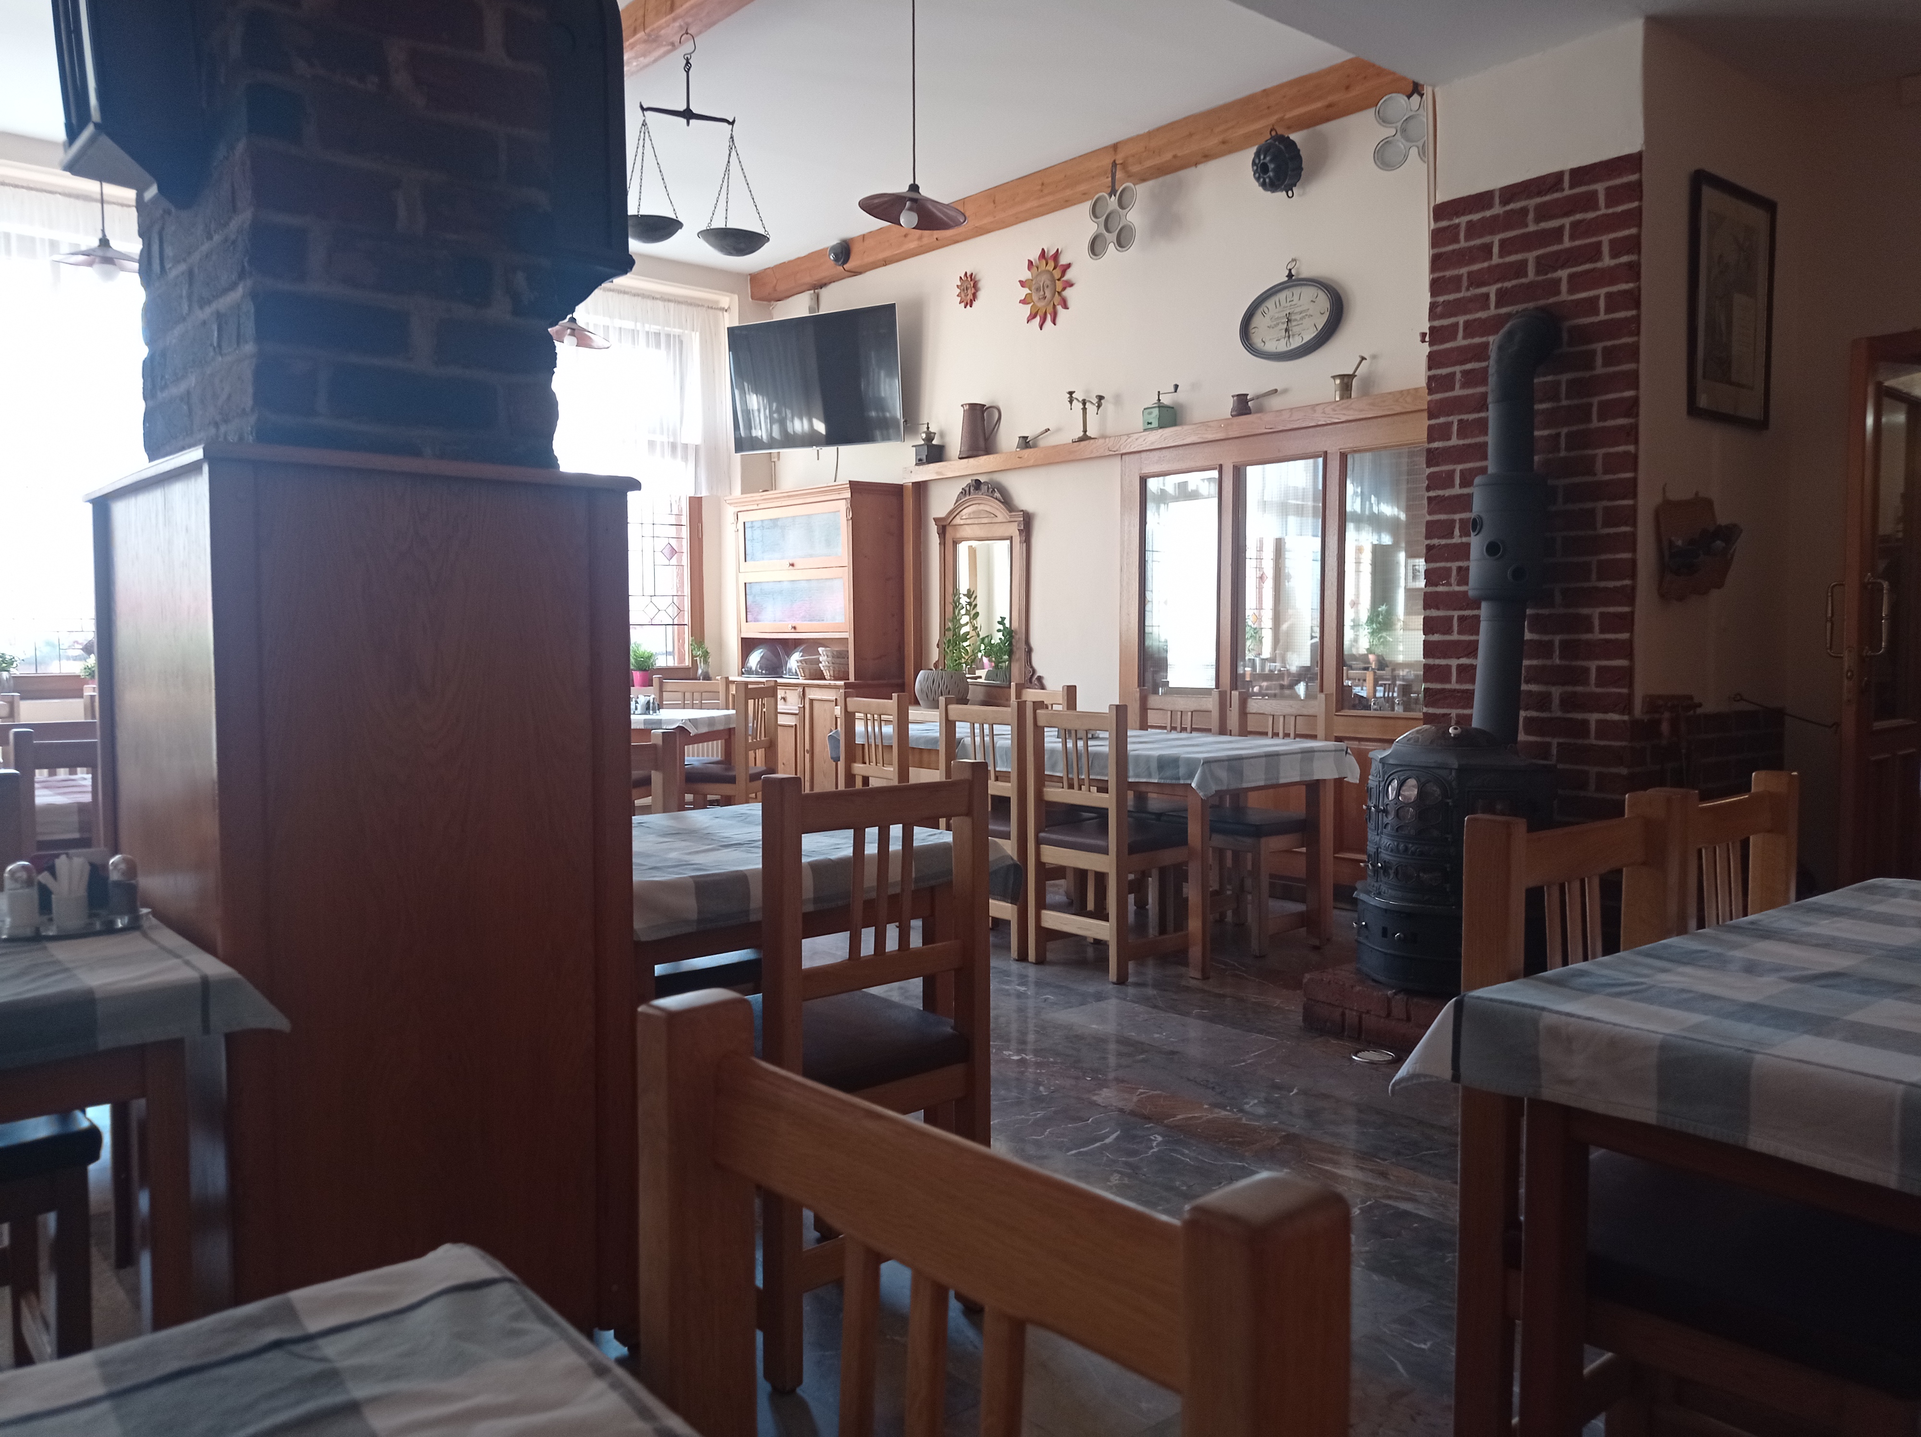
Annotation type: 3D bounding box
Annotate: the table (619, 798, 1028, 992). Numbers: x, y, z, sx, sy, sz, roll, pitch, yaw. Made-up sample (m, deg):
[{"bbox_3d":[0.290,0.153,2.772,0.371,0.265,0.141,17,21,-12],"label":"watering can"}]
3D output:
[{"bbox_3d":[-0.510,0.603,3.064,0.850,0.740,0.870,-3,4,-41],"label":"table"}]

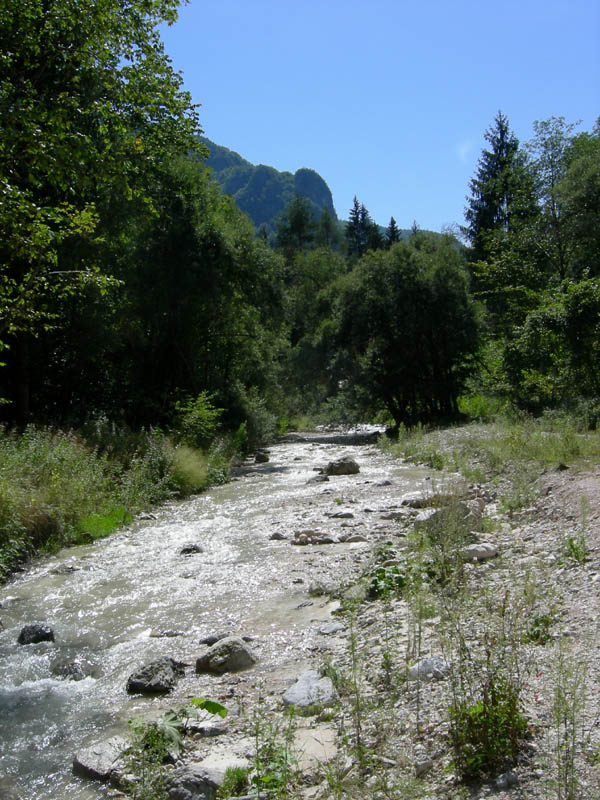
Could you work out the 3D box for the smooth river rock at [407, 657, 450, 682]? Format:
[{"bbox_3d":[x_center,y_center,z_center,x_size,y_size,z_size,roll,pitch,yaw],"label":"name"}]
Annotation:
[{"bbox_3d":[0.710,1.488,4.850,0.240,0.110,0.200,0,0,0],"label":"smooth river rock"}]

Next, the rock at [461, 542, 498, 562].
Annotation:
[{"bbox_3d":[1.635,1.389,8.000,0.340,0.150,0.250,0,0,0],"label":"rock"}]

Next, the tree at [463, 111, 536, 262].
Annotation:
[{"bbox_3d":[11.813,-8.260,52.000,5.000,17.500,5.000,0,0,0],"label":"tree"}]

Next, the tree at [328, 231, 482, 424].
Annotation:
[{"bbox_3d":[4.832,-3.245,41.000,7.000,8.800,6.800,0,0,0],"label":"tree"}]

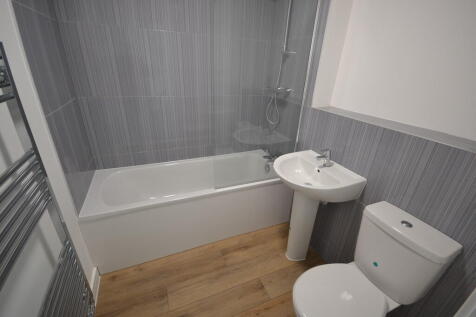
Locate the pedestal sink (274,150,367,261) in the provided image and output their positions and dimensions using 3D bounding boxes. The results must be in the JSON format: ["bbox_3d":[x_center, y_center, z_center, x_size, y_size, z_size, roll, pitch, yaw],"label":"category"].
[{"bbox_3d":[0.484,0.455,1.546,0.485,0.878,0.505,-8,27,-23],"label":"pedestal sink"}]

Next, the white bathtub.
[{"bbox_3d":[-0.362,0.393,1.950,1.700,0.563,0.665,-8,27,-23],"label":"white bathtub"}]

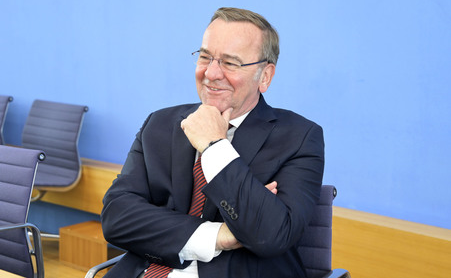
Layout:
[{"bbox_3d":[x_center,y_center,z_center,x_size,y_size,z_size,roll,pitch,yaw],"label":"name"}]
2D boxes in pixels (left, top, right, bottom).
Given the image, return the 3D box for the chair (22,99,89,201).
[{"bbox_3d":[-1.153,0.225,4.278,0.550,0.870,0.580,9,7,39],"label":"chair"}]

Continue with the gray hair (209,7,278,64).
[{"bbox_3d":[0.044,-0.229,1.870,0.175,0.170,0.200,13,15,31],"label":"gray hair"}]

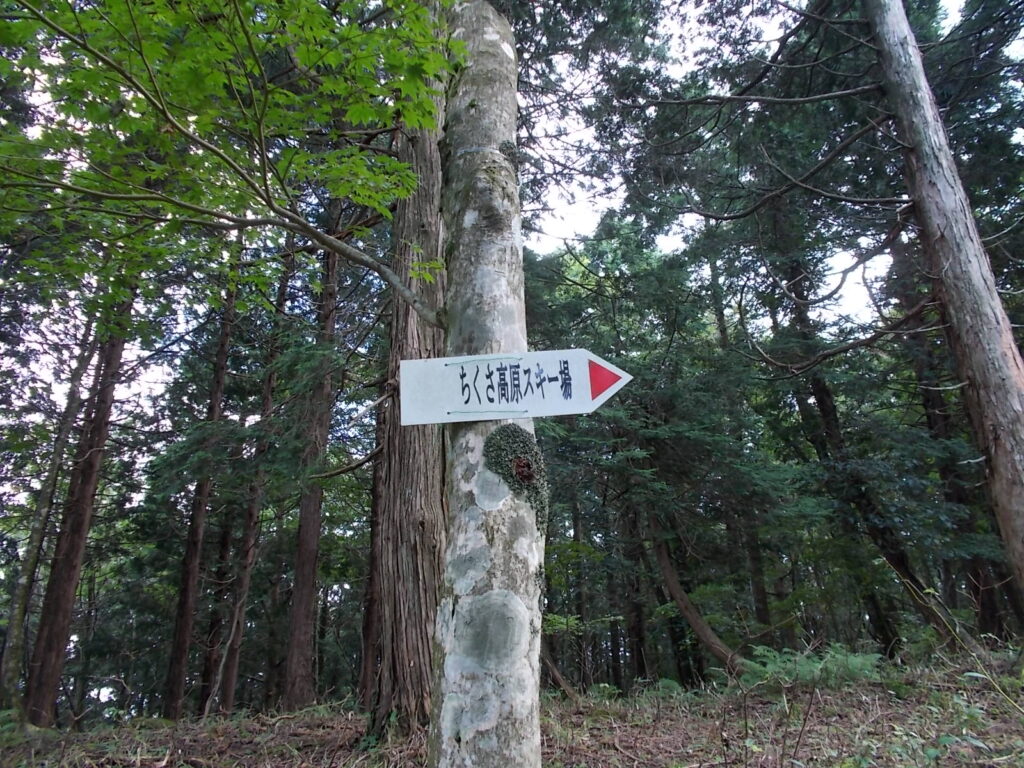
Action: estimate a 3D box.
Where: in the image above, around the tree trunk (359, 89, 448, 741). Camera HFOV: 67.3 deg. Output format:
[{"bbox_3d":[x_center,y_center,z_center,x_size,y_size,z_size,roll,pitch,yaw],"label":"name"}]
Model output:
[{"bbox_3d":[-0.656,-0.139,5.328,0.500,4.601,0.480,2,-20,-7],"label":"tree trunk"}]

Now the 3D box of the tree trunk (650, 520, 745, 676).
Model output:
[{"bbox_3d":[2.130,2.420,8.850,1.070,1.730,0.400,-1,-21,0],"label":"tree trunk"}]

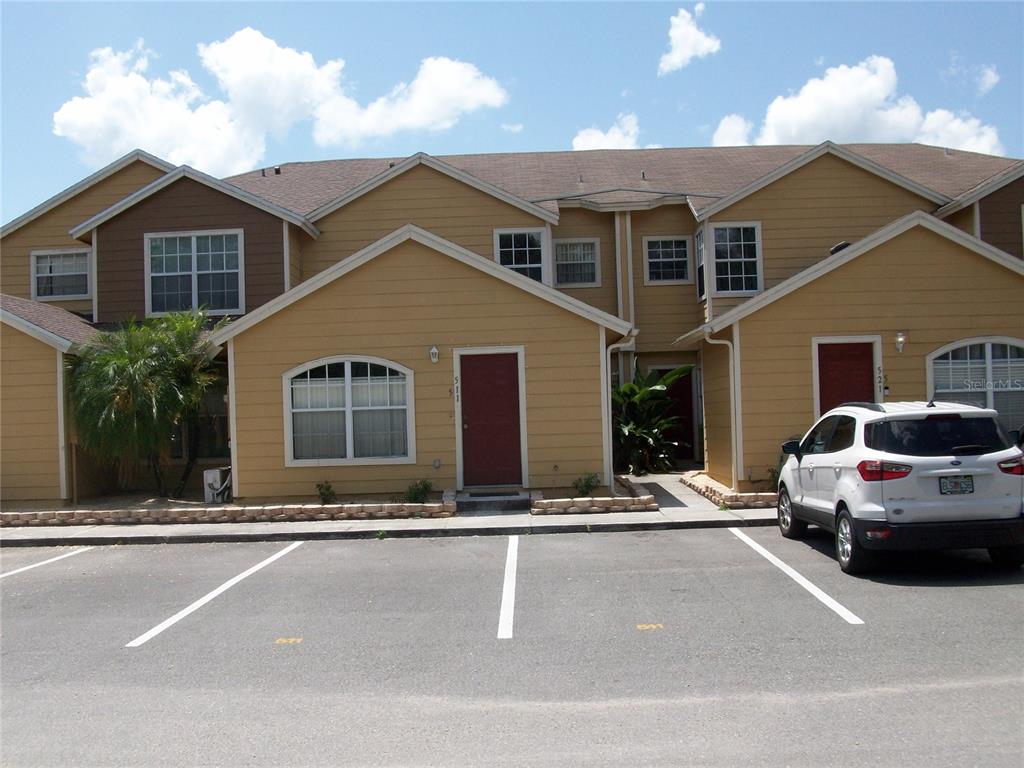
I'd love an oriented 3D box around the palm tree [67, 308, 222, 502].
[{"bbox_3d":[-6.483,0.372,17.881,2.621,3.251,2.300,-2,-1,2],"label":"palm tree"}]

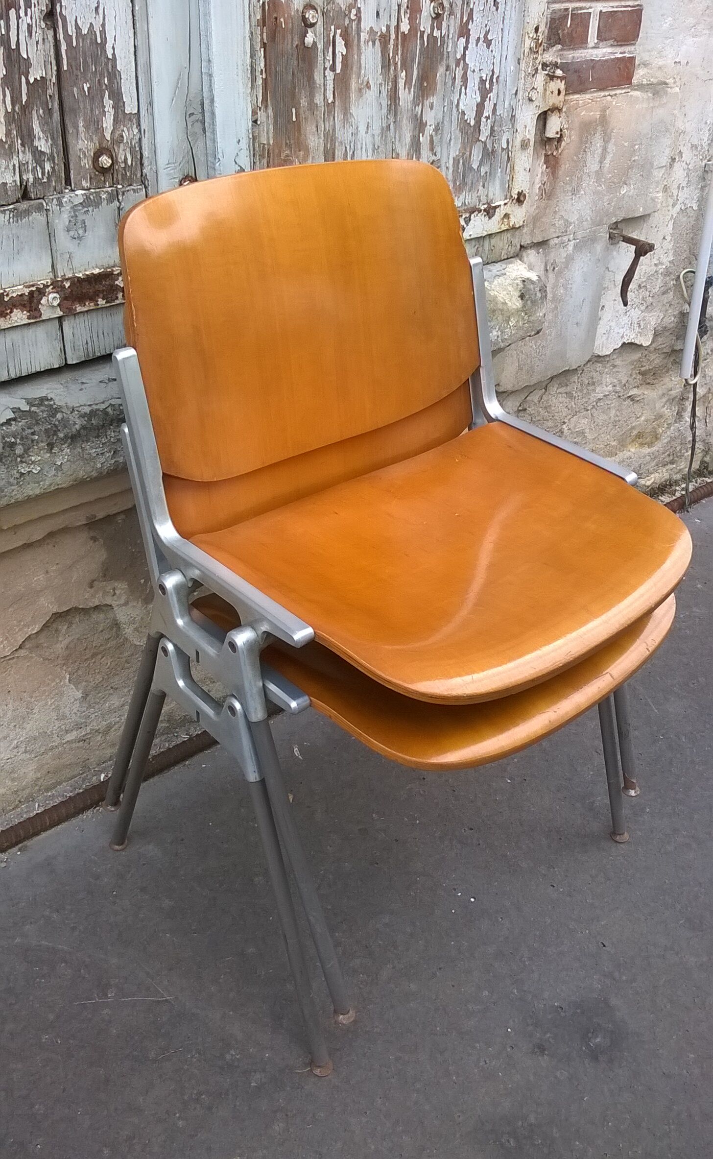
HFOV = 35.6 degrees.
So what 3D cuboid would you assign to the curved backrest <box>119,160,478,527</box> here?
[{"bbox_3d":[-0.052,-0.270,1.184,0.450,0.318,0.085,-24,25,-37],"label":"curved backrest"}]

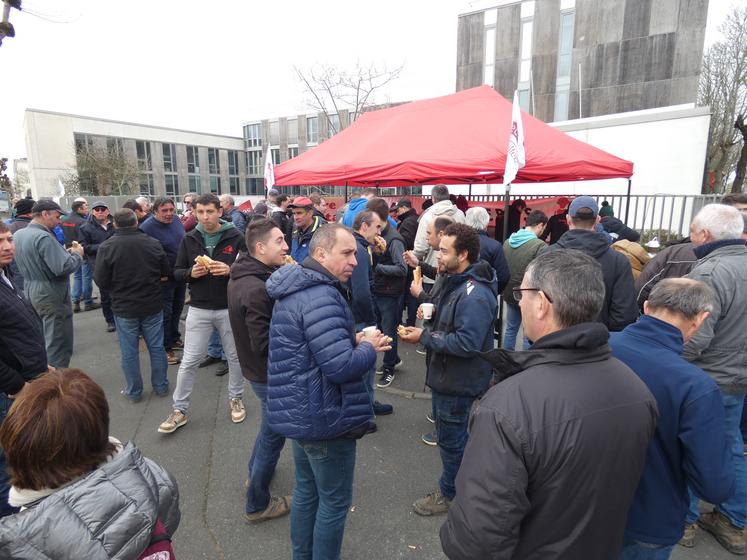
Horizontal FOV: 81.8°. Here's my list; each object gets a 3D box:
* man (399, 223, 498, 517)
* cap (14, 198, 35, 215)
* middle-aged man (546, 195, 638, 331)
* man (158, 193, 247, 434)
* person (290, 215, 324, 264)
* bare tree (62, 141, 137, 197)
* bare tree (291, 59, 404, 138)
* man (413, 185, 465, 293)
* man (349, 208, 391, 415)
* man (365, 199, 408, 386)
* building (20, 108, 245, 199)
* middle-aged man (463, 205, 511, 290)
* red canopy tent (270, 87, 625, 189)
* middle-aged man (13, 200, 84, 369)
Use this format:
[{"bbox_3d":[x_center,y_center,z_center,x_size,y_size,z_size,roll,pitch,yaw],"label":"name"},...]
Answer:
[{"bbox_3d":[0.421,0.516,2.454,0.550,1.690,0.550,-2,11,-12],"label":"man"},{"bbox_3d":[-3.647,-0.791,4.528,0.190,0.150,0.250,-9,14,-38],"label":"cap"},{"bbox_3d":[1.571,0.328,3.110,0.560,1.810,0.400,5,12,24],"label":"middle-aged man"},{"bbox_3d":[-1.309,0.264,3.383,0.600,1.830,0.500,-1,11,-3],"label":"man"},{"bbox_3d":[-0.646,0.117,4.102,0.550,1.770,0.420,9,14,38],"label":"person"},{"bbox_3d":[-13.916,-4.764,21.995,3.700,4.600,3.400,6,13,29],"label":"bare tree"},{"bbox_3d":[-0.910,-4.893,16.367,4.500,7.000,4.200,0,11,0],"label":"bare tree"},{"bbox_3d":[0.681,-0.003,4.385,0.580,1.880,0.380,-2,11,-7],"label":"man"},{"bbox_3d":[-0.063,0.290,3.423,0.460,1.690,0.500,0,11,1],"label":"man"},{"bbox_3d":[0.143,0.141,4.123,0.520,1.790,0.450,9,14,39],"label":"man"},{"bbox_3d":[-24.574,-11.165,44.634,9.000,8.300,21.400,6,13,30],"label":"building"},{"bbox_3d":[1.060,0.165,4.158,0.540,1.730,0.380,4,12,18],"label":"middle-aged man"},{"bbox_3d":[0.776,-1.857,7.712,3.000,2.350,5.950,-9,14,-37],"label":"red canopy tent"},{"bbox_3d":[-3.074,0.131,4.081,0.500,1.780,0.500,-10,15,-40],"label":"middle-aged man"}]

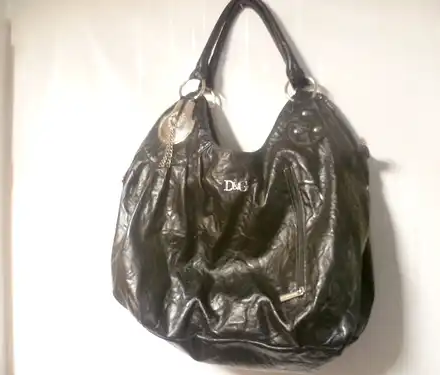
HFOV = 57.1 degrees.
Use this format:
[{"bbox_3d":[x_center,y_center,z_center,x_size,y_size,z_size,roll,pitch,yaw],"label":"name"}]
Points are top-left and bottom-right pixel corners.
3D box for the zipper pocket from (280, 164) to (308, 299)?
[{"bbox_3d":[0.113,0.071,0.620,0.034,0.205,0.020,-4,-7,6],"label":"zipper pocket"}]

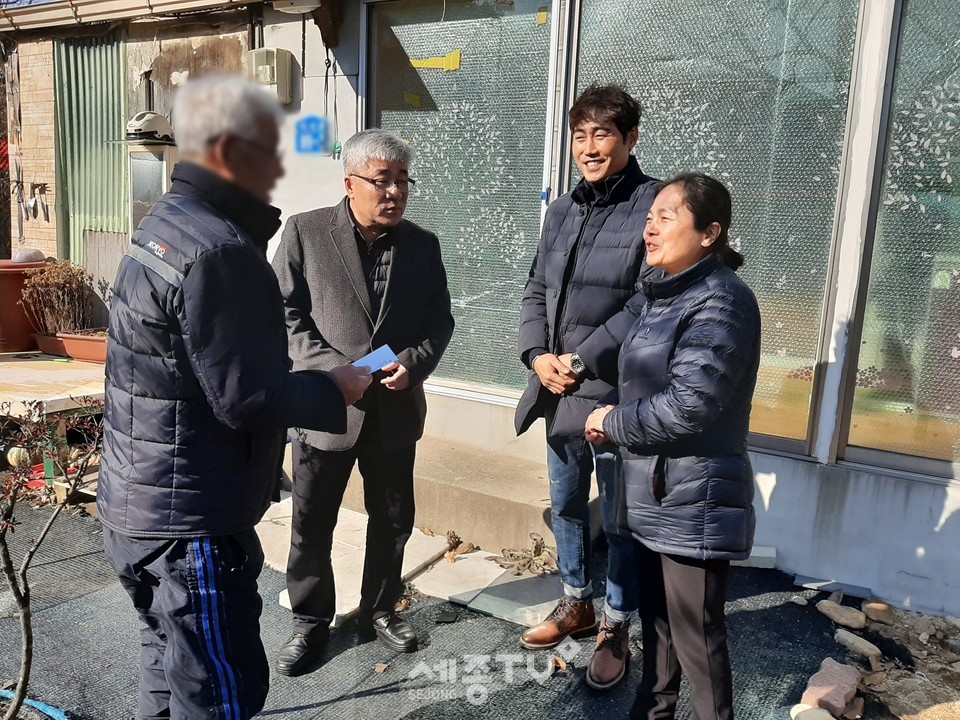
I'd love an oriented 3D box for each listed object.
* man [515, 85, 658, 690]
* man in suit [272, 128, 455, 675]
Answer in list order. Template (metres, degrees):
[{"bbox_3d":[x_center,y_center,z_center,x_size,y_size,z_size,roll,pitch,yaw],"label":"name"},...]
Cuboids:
[{"bbox_3d":[0.356,0.103,2.190,0.515,1.772,0.416,11,13,38],"label":"man"},{"bbox_3d":[-0.350,0.147,2.185,0.525,1.614,0.406,0,11,-17],"label":"man in suit"}]

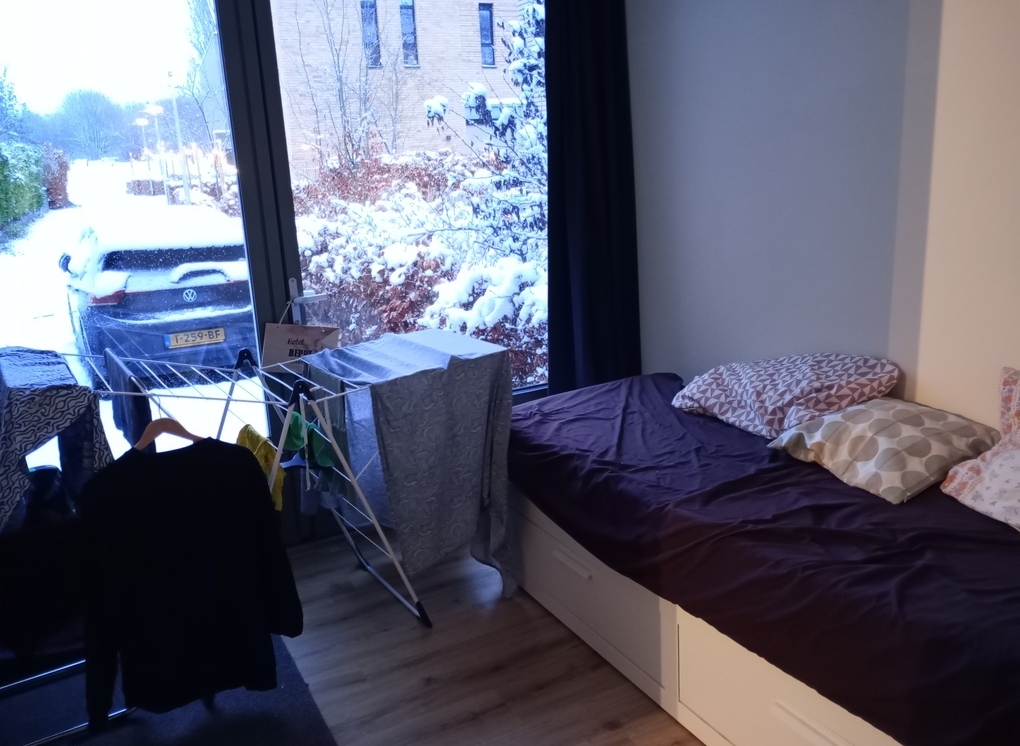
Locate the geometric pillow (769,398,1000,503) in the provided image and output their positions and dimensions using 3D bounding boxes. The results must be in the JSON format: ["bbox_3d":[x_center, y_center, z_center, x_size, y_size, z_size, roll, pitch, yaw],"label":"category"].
[{"bbox_3d":[1.045,0.195,2.320,0.450,0.130,0.450,-19,20,-21],"label":"geometric pillow"}]

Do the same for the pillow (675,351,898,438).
[{"bbox_3d":[0.881,0.067,2.692,0.460,0.180,0.600,-20,14,-20],"label":"pillow"}]

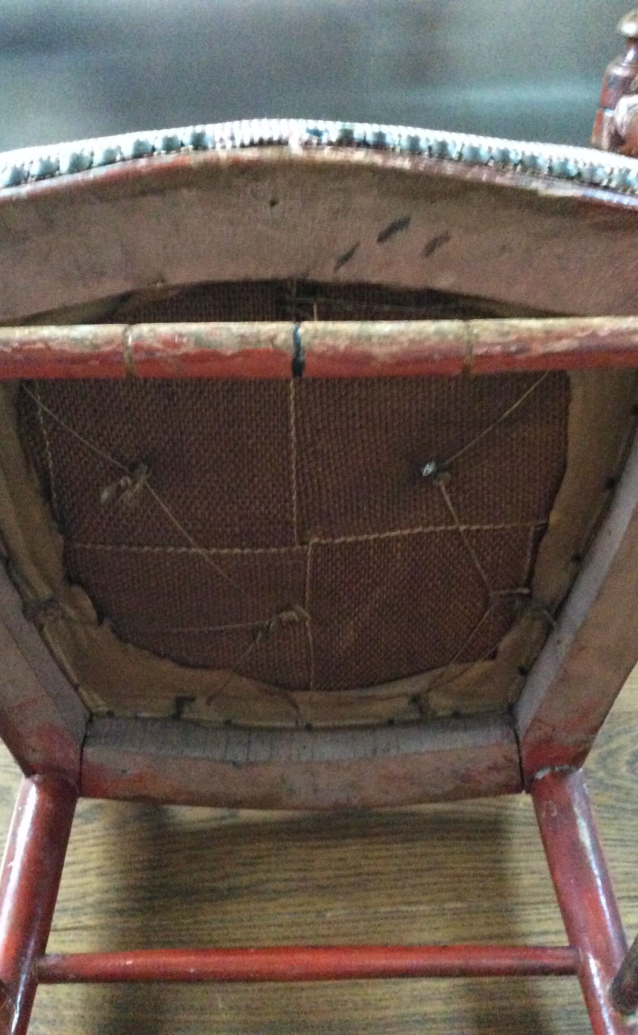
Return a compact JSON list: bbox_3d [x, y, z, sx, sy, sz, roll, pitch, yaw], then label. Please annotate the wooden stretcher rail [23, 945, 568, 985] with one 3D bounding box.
[{"bbox_3d":[-0.007,0.273,0.585,0.334,0.020,0.020,-1,31,0],"label":"wooden stretcher rail"}]

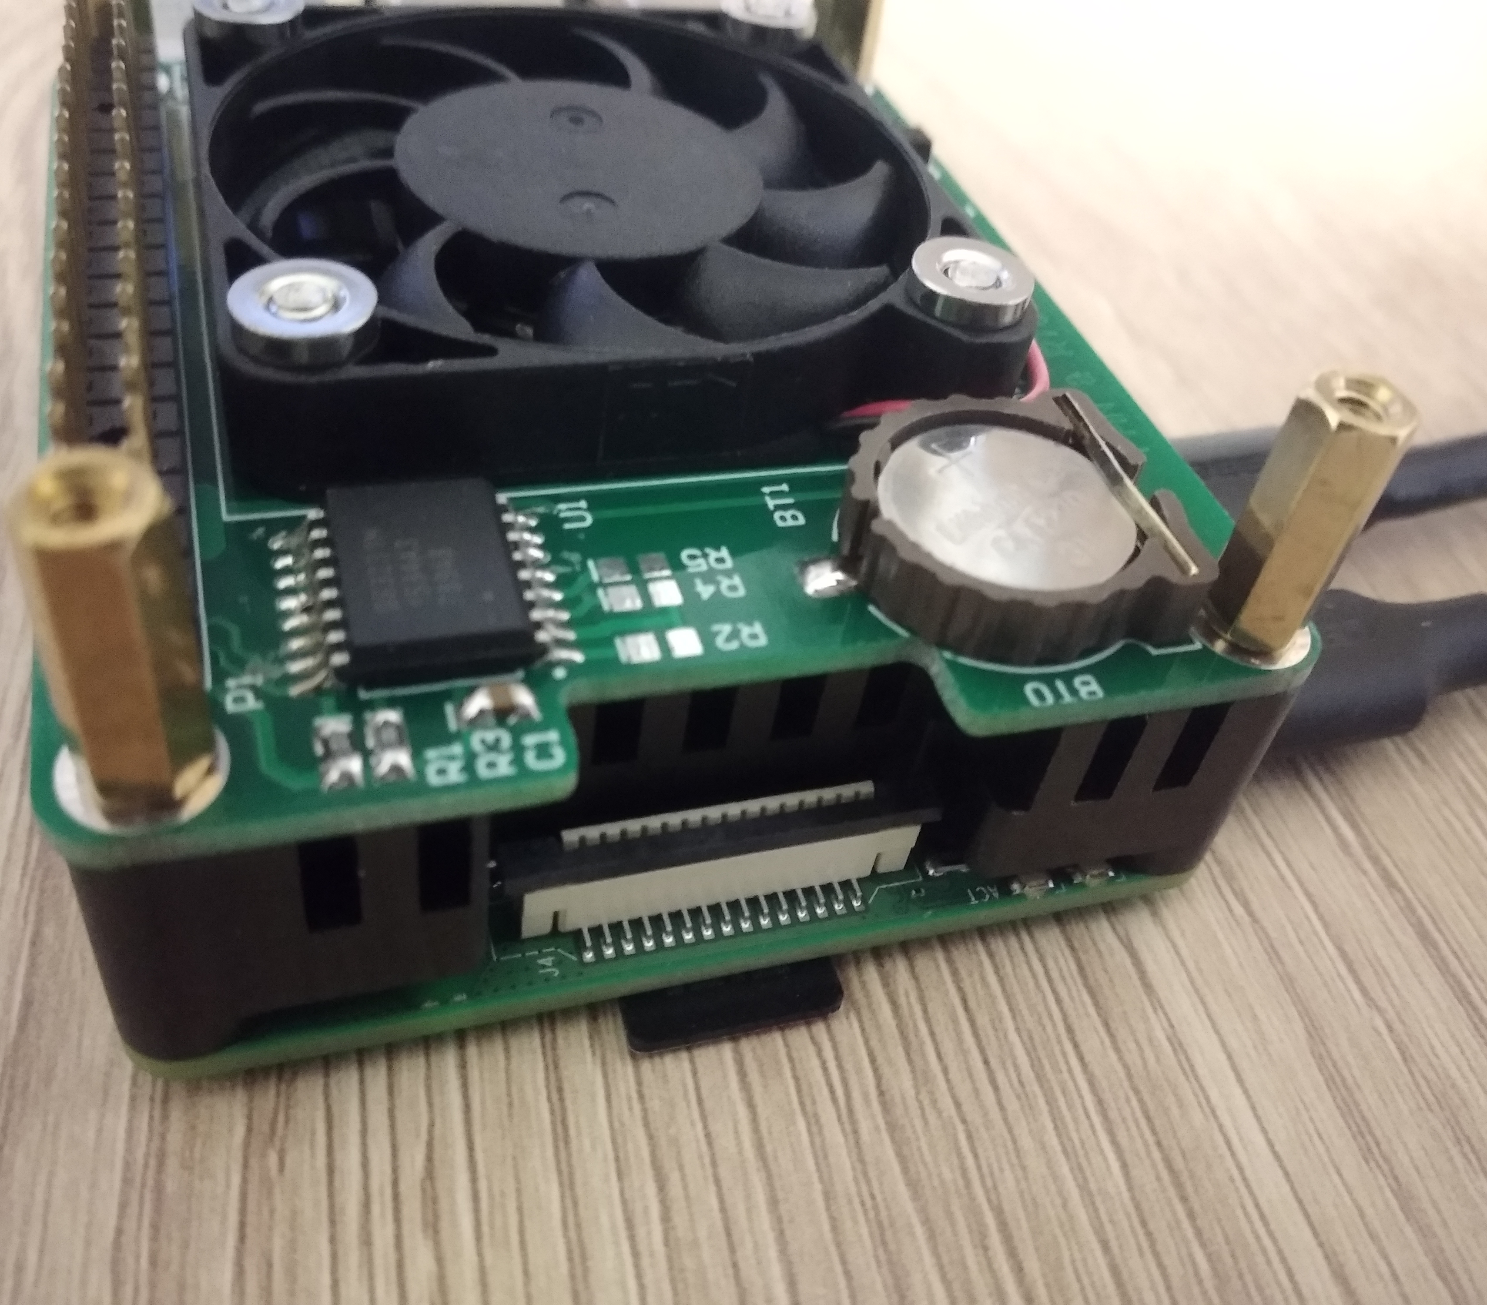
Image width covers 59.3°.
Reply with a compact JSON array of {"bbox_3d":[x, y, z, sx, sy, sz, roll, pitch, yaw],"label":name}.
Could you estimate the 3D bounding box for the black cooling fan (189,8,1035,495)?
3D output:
[{"bbox_3d":[-0.009,-0.026,0.076,0.040,0.007,0.040,-7,48,-20],"label":"black cooling fan"}]

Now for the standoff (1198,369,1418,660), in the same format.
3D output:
[{"bbox_3d":[0.026,-0.006,0.061,0.005,0.012,0.005,-7,48,-20],"label":"standoff"}]

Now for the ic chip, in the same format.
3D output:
[{"bbox_3d":[-0.014,-0.003,0.056,0.007,0.002,0.010,-7,48,-20],"label":"ic chip"}]

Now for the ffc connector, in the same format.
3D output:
[{"bbox_3d":[-0.001,0.010,0.067,0.022,0.005,0.003,-7,48,-20],"label":"ffc connector"}]

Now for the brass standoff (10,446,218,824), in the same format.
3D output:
[{"bbox_3d":[-0.021,0.000,0.044,0.005,0.012,0.005,-7,48,-20],"label":"brass standoff"}]

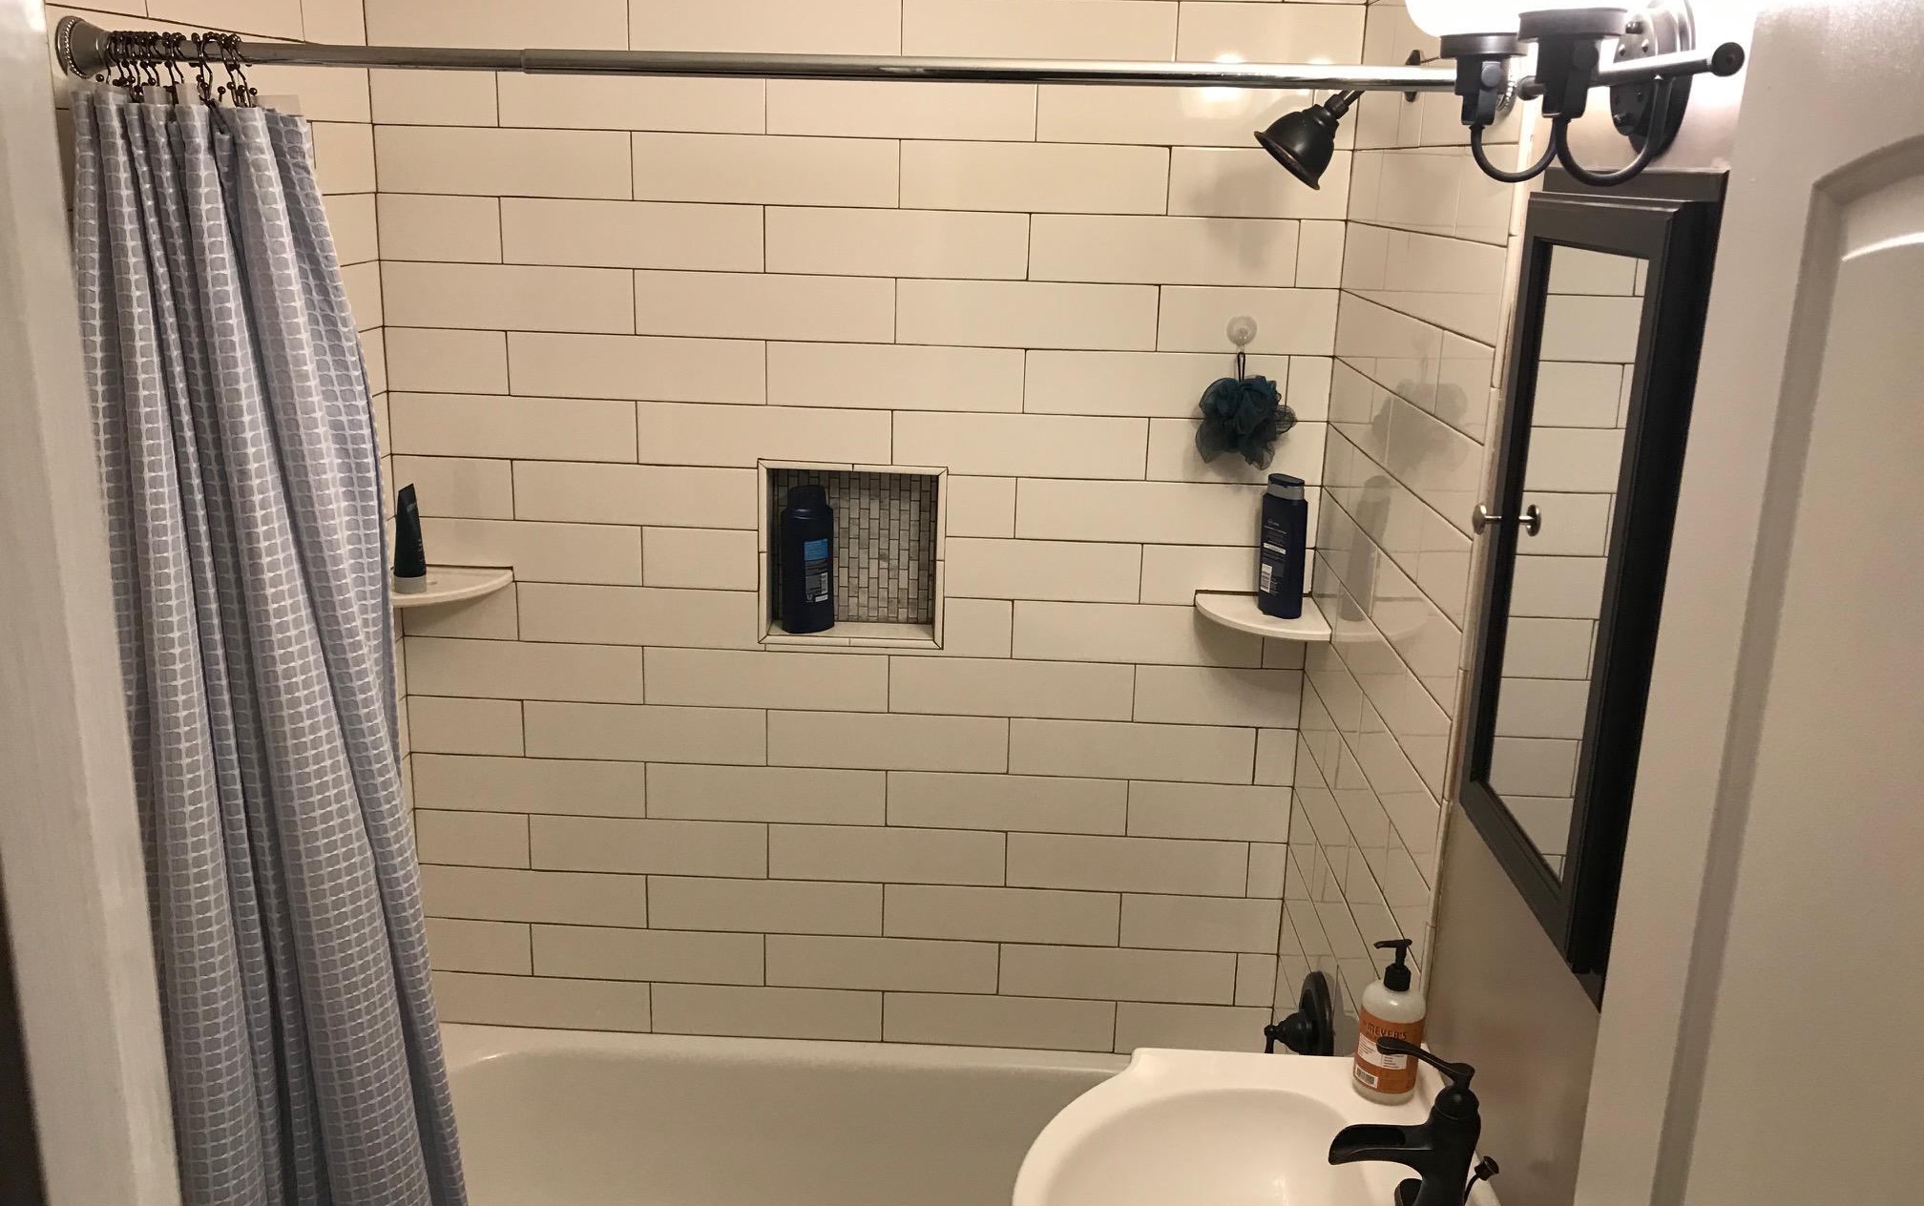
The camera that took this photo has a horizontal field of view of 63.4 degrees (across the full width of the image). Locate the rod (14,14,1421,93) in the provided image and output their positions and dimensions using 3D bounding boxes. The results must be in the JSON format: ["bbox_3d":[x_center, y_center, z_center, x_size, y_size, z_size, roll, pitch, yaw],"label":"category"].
[{"bbox_3d":[-0.176,-0.558,1.615,1.489,0.062,0.062,1,15,0],"label":"rod"}]

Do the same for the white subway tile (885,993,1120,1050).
[{"bbox_3d":[0.065,0.734,2.732,0.406,0.100,0.009,2,15,1],"label":"white subway tile"}]

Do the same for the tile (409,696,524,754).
[{"bbox_3d":[-0.832,0.208,2.623,0.193,0.100,0.009,2,15,1],"label":"tile"}]

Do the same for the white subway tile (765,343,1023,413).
[{"bbox_3d":[-0.104,-0.357,2.450,0.406,0.101,0.010,2,15,1],"label":"white subway tile"}]

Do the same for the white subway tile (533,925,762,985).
[{"bbox_3d":[-0.550,0.613,2.727,0.407,0.101,0.010,2,15,1],"label":"white subway tile"}]

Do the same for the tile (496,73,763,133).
[{"bbox_3d":[-0.500,-0.767,2.354,0.406,0.101,0.010,2,15,1],"label":"tile"}]

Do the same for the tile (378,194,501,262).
[{"bbox_3d":[-0.808,-0.582,2.416,0.191,0.100,0.009,2,15,1],"label":"tile"}]

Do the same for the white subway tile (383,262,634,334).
[{"bbox_3d":[-0.710,-0.477,2.439,0.398,0.101,0.010,2,15,1],"label":"white subway tile"}]

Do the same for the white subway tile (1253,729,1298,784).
[{"bbox_3d":[0.522,0.257,2.592,0.066,0.101,0.010,2,15,1],"label":"white subway tile"}]

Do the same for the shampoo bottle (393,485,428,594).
[{"bbox_3d":[-0.849,-0.101,2.387,0.050,0.160,0.068,4,15,9],"label":"shampoo bottle"}]

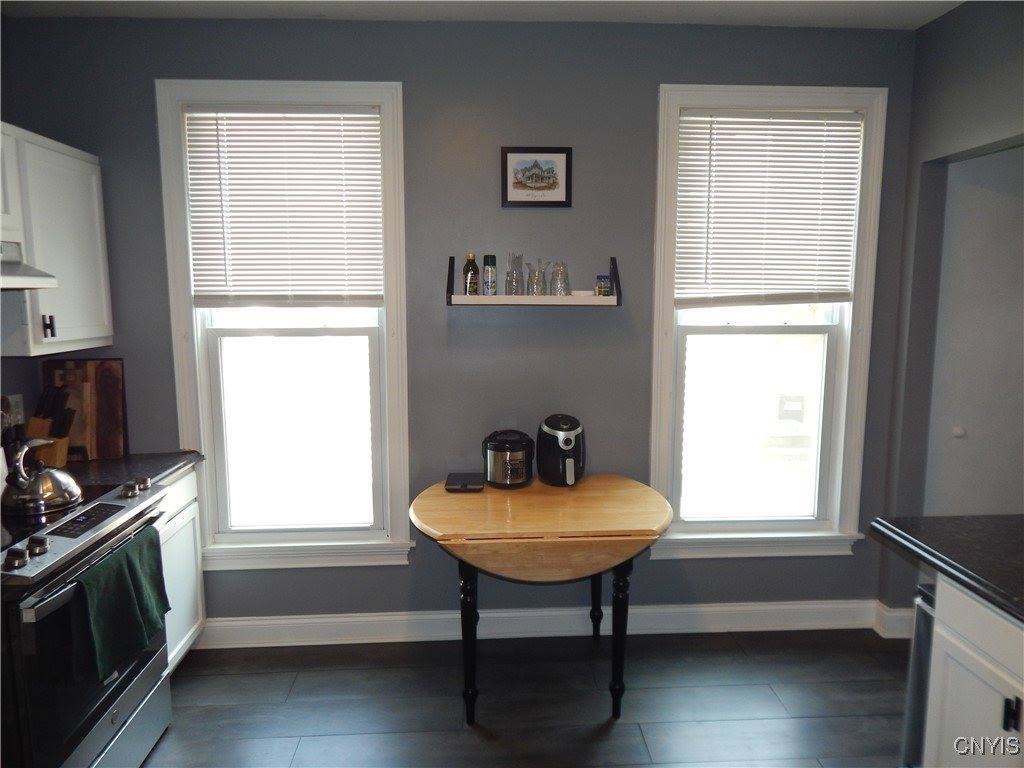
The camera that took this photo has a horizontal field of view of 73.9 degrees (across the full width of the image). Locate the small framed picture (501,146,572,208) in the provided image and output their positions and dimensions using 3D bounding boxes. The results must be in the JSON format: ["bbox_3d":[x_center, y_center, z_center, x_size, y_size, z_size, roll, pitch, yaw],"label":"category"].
[{"bbox_3d":[0.104,-0.855,2.825,0.293,0.242,0.022,-1,7,-3],"label":"small framed picture"}]

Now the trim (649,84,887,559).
[{"bbox_3d":[1.093,-0.227,2.953,0.995,2.027,0.070,-1,7,-3],"label":"trim"}]

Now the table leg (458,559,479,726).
[{"bbox_3d":[-0.154,0.881,2.440,0.070,0.710,0.070,-1,7,-3],"label":"table leg"}]

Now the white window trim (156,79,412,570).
[{"bbox_3d":[-0.931,-0.208,2.863,1.000,2.031,0.070,-1,7,-3],"label":"white window trim"}]

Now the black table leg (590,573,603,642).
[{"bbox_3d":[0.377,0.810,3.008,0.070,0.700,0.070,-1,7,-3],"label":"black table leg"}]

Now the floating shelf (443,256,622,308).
[{"bbox_3d":[0.091,-0.425,2.821,0.715,0.202,0.140,-1,7,-3],"label":"floating shelf"}]

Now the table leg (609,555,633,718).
[{"bbox_3d":[0.391,0.874,2.475,0.070,0.710,0.070,-1,7,-3],"label":"table leg"}]

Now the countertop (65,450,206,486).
[{"bbox_3d":[-1.613,0.346,2.654,0.665,0.040,0.514,-1,7,-3],"label":"countertop"}]

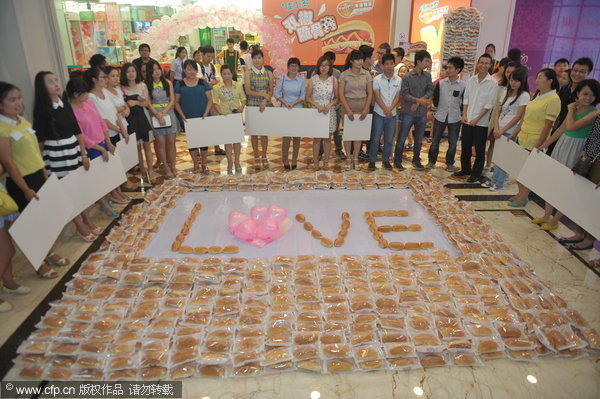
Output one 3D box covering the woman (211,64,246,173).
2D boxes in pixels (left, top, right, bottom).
[{"bbox_3d":[-1.122,-1.145,5.836,0.520,1.570,0.320,-4,23,-7],"label":"woman"}]

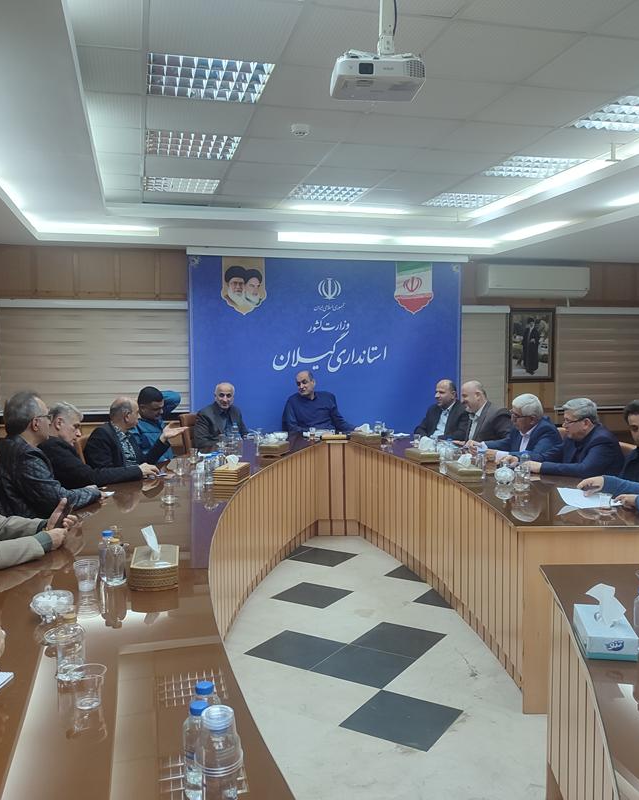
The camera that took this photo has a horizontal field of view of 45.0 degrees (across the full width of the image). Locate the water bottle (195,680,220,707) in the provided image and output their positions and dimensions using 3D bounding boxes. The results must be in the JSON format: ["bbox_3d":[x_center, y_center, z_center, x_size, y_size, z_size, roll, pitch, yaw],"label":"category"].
[{"bbox_3d":[-0.207,0.605,1.406,0.062,0.180,0.062,0,4,0],"label":"water bottle"}]

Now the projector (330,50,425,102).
[{"bbox_3d":[0.199,-1.161,2.760,0.300,0.085,0.250,0,4,-5],"label":"projector"}]

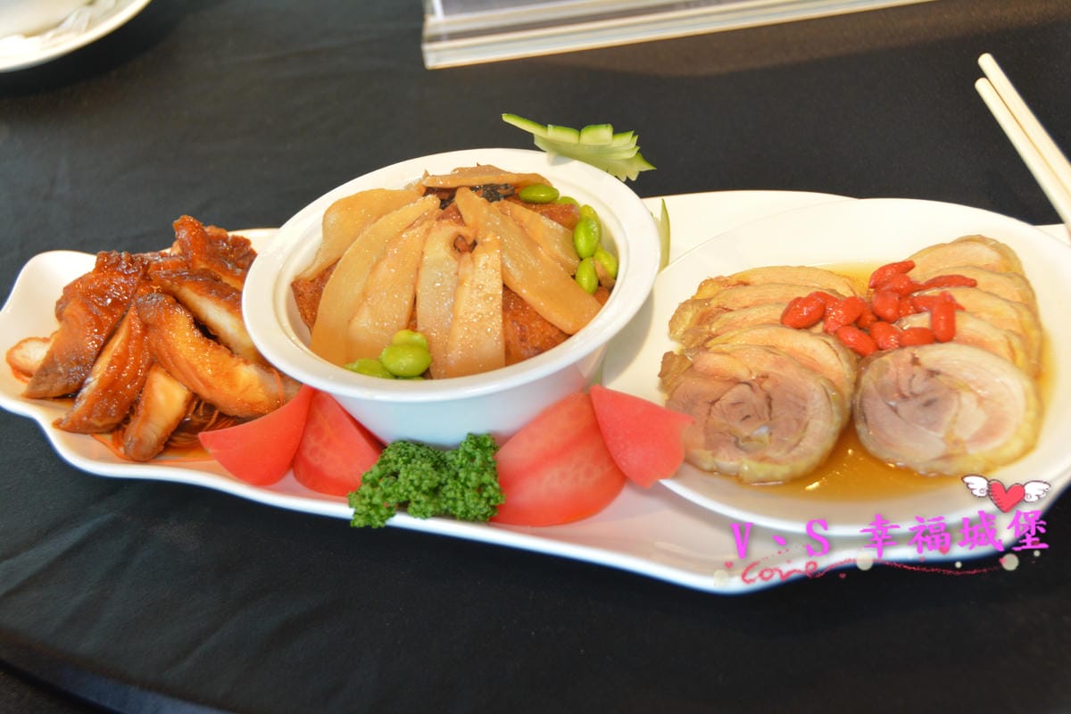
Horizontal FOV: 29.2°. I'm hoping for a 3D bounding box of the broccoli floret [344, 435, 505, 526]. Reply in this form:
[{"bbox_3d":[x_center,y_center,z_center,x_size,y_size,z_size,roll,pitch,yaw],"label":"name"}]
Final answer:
[{"bbox_3d":[-0.039,0.045,0.731,0.055,0.029,0.036,-9,38,0],"label":"broccoli floret"}]

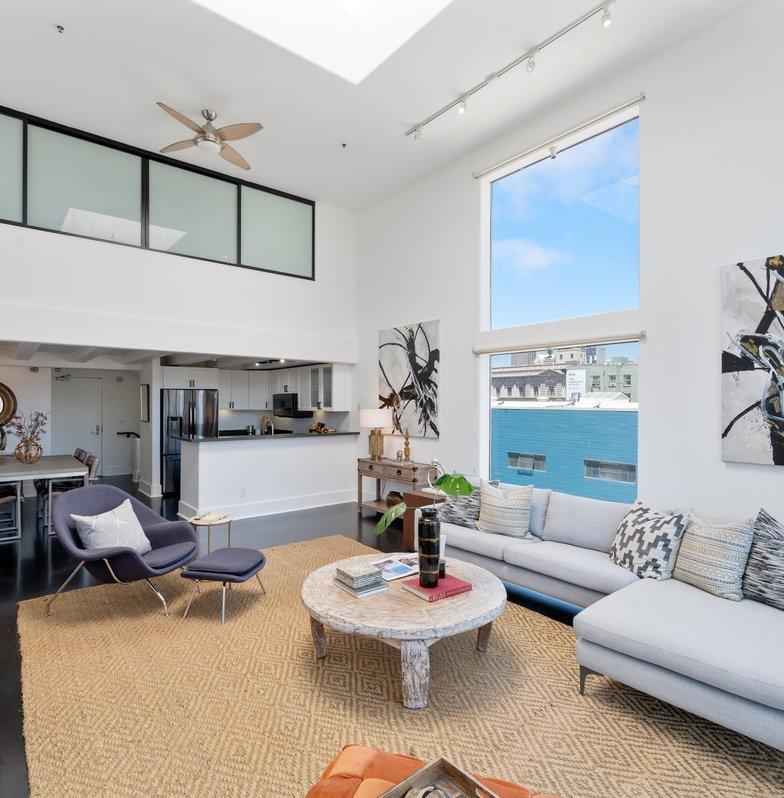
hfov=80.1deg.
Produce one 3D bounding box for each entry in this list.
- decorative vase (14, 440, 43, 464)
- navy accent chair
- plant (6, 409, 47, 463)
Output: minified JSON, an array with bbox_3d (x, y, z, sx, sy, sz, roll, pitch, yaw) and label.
[{"bbox_3d":[-4.600,0.682,5.900,0.285,0.285,0.285,0,0,-38],"label":"decorative vase"},{"bbox_3d":[-2.035,1.145,3.650,0.910,0.910,0.930,0,0,16],"label":"navy accent chair"},{"bbox_3d":[-4.630,0.470,5.900,0.430,0.715,0.420,0,0,-38],"label":"plant"}]

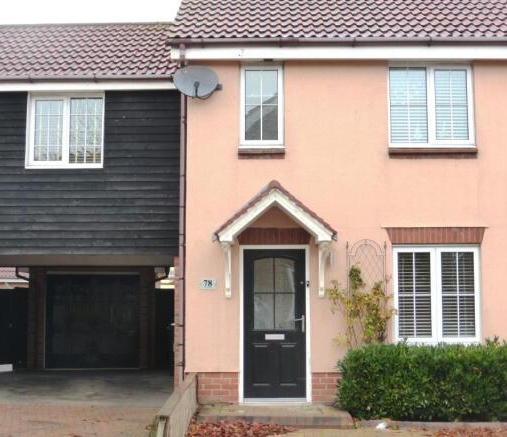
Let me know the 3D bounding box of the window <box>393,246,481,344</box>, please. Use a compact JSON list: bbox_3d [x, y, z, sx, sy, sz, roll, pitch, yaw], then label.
[{"bbox_3d":[2.465,1.046,10.468,1.177,1.345,0.100,0,-5,0],"label":"window"}]

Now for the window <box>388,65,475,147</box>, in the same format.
[{"bbox_3d":[2.449,-1.553,10.709,1.183,1.177,0.100,0,-5,0],"label":"window"}]

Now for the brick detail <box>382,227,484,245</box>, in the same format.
[{"bbox_3d":[2.438,0.237,10.488,1.347,0.236,0.110,0,-5,0],"label":"brick detail"}]

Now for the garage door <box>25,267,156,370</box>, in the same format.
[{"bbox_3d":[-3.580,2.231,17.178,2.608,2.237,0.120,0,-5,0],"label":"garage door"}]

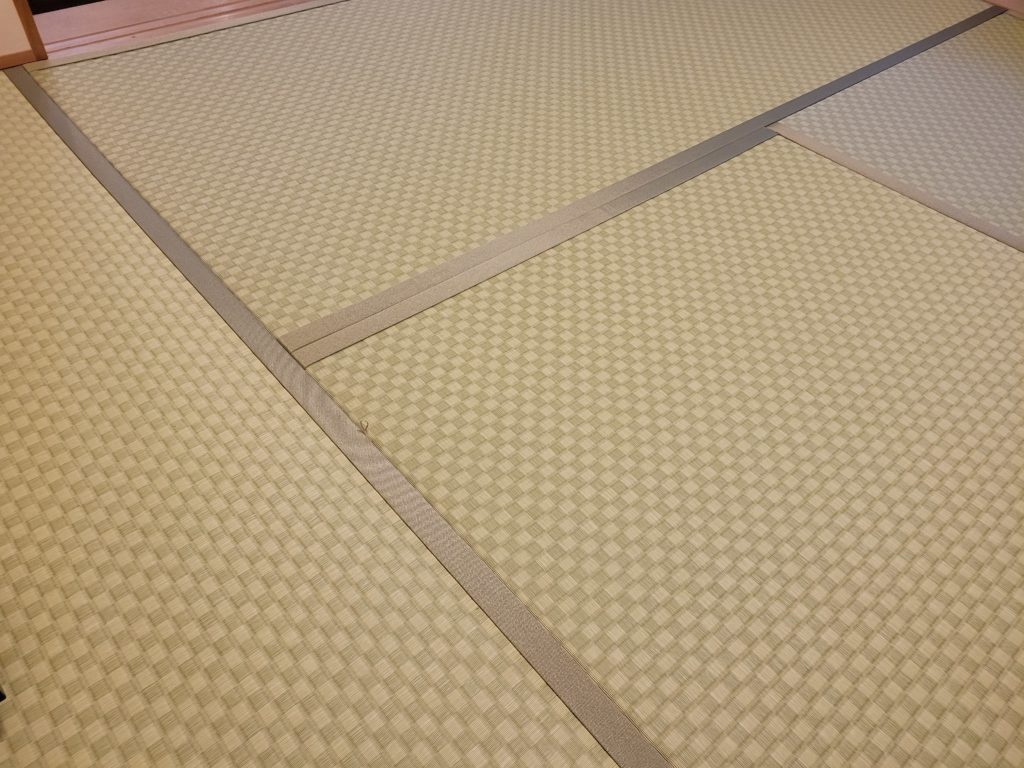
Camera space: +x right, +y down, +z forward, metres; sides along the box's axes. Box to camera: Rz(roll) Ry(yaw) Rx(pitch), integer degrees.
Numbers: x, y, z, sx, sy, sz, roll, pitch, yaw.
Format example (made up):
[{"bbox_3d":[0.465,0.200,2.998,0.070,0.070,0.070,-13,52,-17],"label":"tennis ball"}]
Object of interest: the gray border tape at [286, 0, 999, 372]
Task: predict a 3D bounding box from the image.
[{"bbox_3d":[0.429,-0.430,1.275,1.780,0.008,0.061,-31,55,-29],"label":"gray border tape"}]

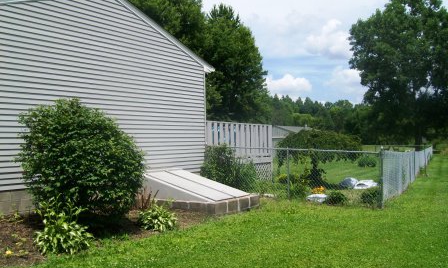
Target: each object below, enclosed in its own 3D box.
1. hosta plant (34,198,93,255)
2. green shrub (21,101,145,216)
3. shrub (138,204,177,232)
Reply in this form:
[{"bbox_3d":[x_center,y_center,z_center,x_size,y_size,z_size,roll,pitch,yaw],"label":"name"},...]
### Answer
[{"bbox_3d":[-2.200,1.210,6.030,0.760,0.620,0.760,0,0,-14],"label":"hosta plant"},{"bbox_3d":[-2.300,0.420,7.150,1.980,1.980,1.900,0,0,0],"label":"green shrub"},{"bbox_3d":[-1.085,1.335,7.150,0.610,0.385,0.580,0,0,0],"label":"shrub"}]

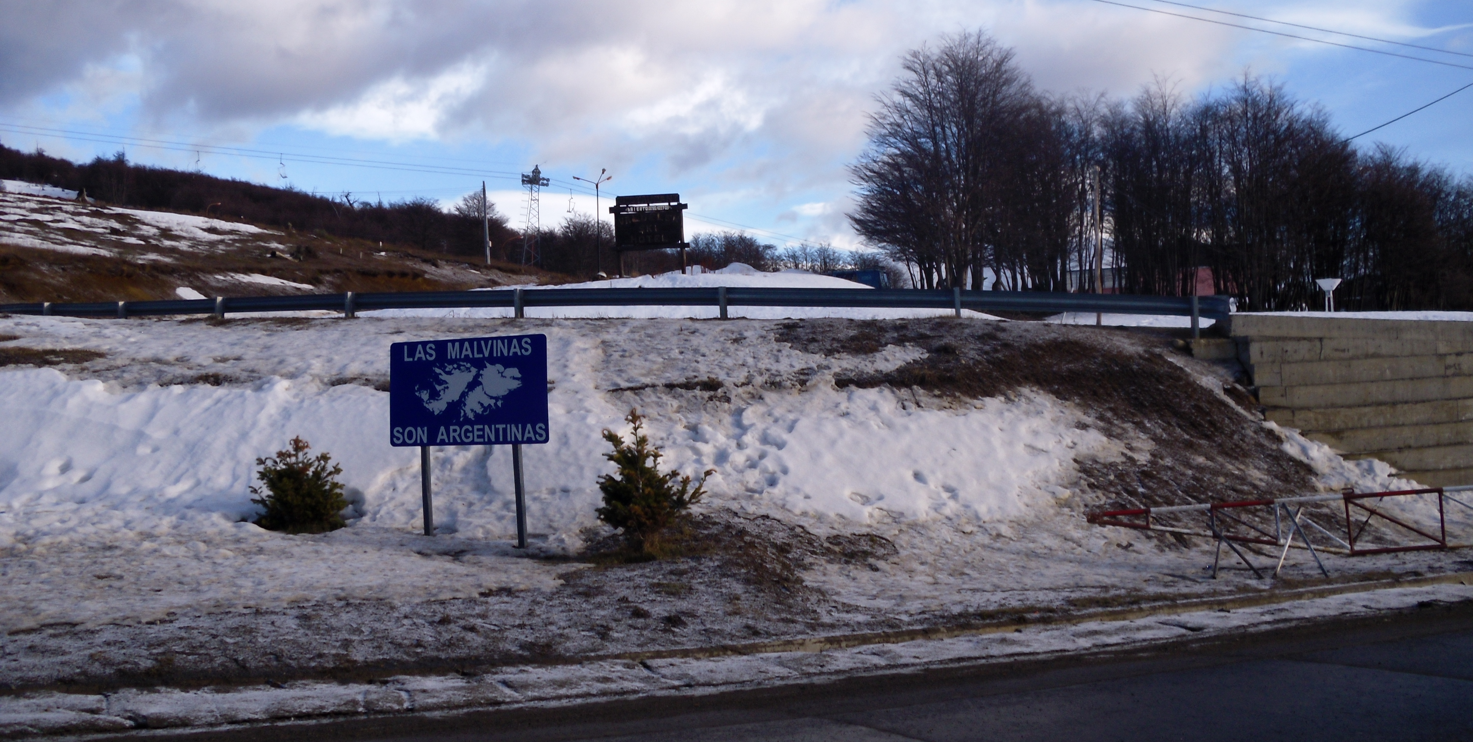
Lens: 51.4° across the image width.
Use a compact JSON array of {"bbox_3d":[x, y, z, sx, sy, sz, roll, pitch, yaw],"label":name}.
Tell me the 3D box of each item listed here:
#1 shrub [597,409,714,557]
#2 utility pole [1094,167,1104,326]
[{"bbox_3d":[-0.853,1.179,16.100,1.200,1.550,1.120,-2,-1,0],"label":"shrub"},{"bbox_3d":[12.778,-4.320,54.000,0.190,5.800,0.190,-2,-1,0],"label":"utility pole"}]

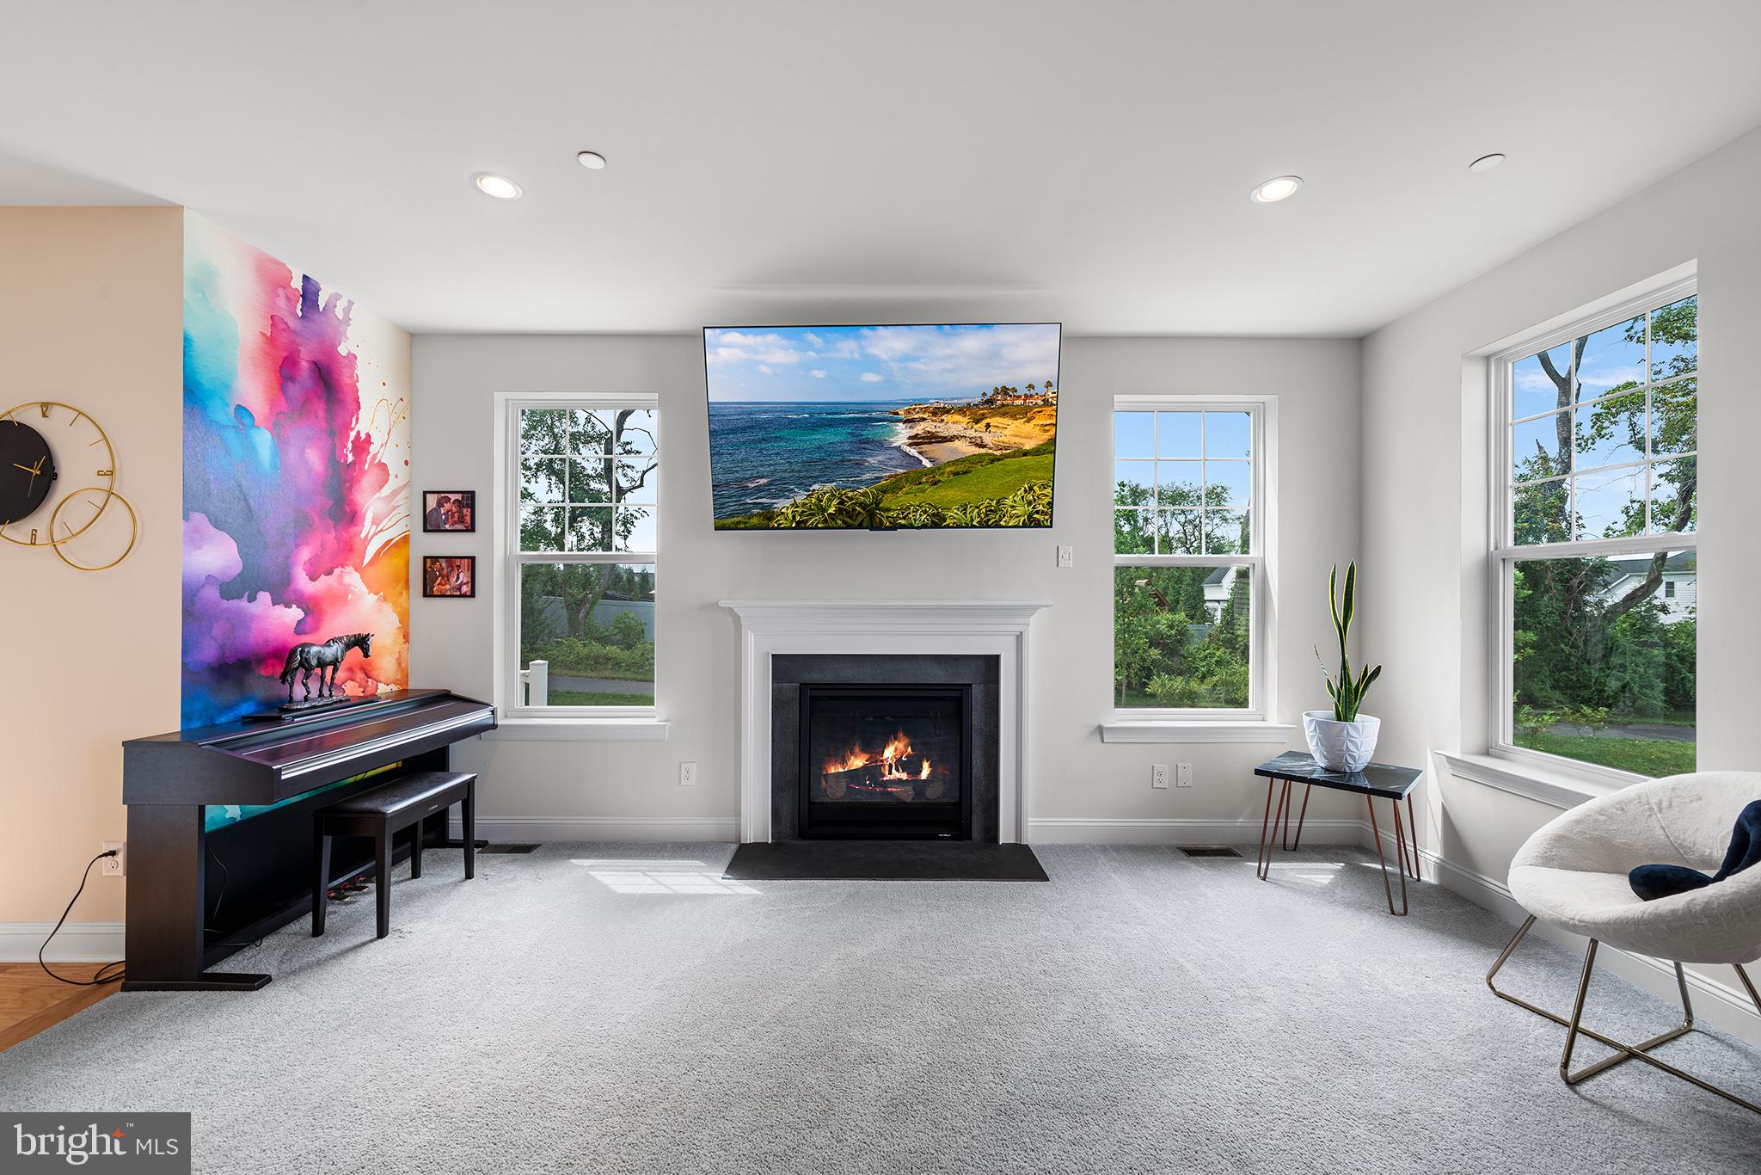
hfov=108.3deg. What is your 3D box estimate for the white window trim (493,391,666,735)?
[{"bbox_3d":[-1.666,-0.123,3.496,1.000,1.884,0.160,0,-1,0],"label":"white window trim"}]

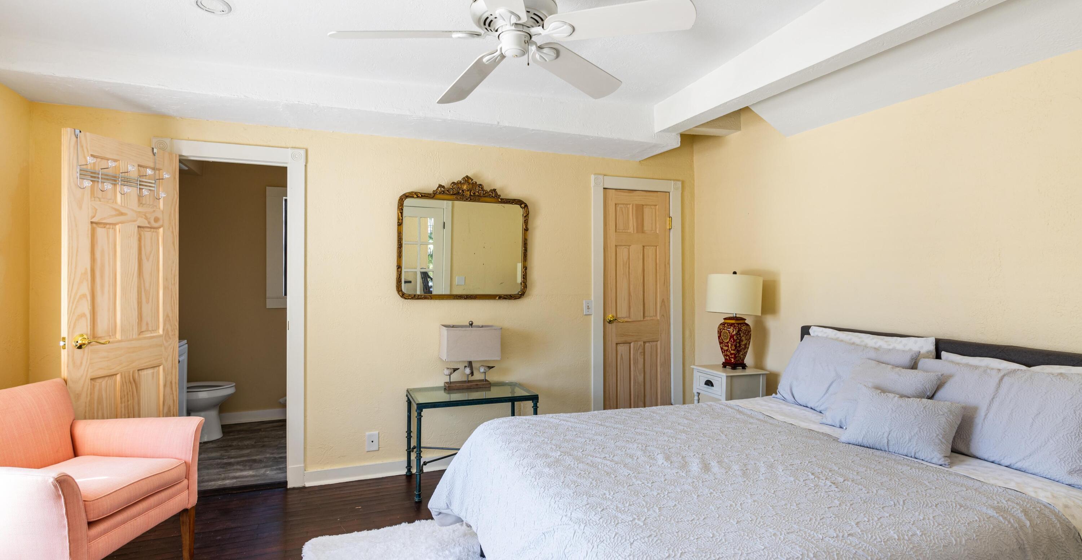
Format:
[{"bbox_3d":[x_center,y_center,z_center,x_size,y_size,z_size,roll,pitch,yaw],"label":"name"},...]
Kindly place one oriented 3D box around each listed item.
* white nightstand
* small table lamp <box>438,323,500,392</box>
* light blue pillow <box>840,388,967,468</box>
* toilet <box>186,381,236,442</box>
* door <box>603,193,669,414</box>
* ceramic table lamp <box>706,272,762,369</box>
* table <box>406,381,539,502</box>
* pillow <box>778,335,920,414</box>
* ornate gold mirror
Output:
[{"bbox_3d":[1.301,0.971,3.516,0.345,0.705,0.367,0,0,-19],"label":"white nightstand"},{"bbox_3d":[-0.482,0.516,3.541,0.385,0.460,0.190,0,0,-19],"label":"small table lamp"},{"bbox_3d":[1.401,0.553,1.991,0.135,0.280,0.390,44,-19,-20],"label":"light blue pillow"},{"bbox_3d":[-2.982,0.956,4.311,0.720,0.760,0.420,0,0,-19],"label":"toilet"},{"bbox_3d":[0.774,0.297,4.126,0.610,2.030,0.045,0,0,-19],"label":"door"},{"bbox_3d":[1.345,0.288,3.563,0.365,0.660,0.365,0,0,-19],"label":"ceramic table lamp"},{"bbox_3d":[-0.451,1.036,3.390,0.775,0.580,0.460,0,0,-19],"label":"table"},{"bbox_3d":[1.547,0.502,2.663,0.165,0.420,0.675,32,-11,-16],"label":"pillow"},{"bbox_3d":[-0.538,-0.301,3.625,0.935,0.880,0.055,0,0,-19],"label":"ornate gold mirror"}]

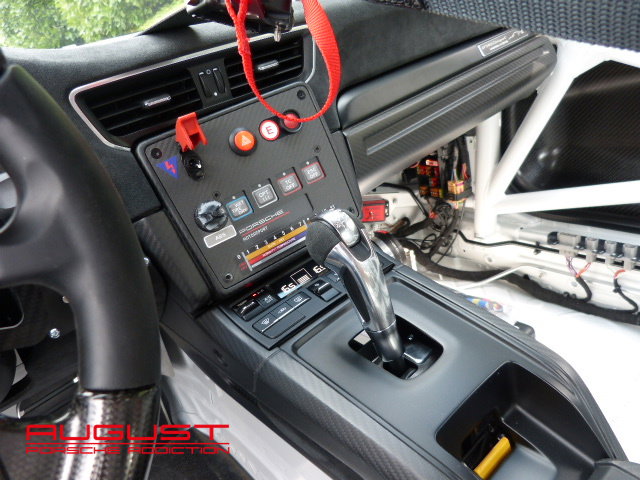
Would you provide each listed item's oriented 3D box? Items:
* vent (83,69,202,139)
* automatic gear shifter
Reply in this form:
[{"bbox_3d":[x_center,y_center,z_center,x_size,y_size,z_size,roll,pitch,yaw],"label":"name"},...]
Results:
[{"bbox_3d":[-0.181,-0.142,0.474,0.114,0.048,0.030,-30,20,-30],"label":"vent"},{"bbox_3d":[0.037,0.046,0.451,0.048,0.162,0.068,-30,15,-30],"label":"automatic gear shifter"}]

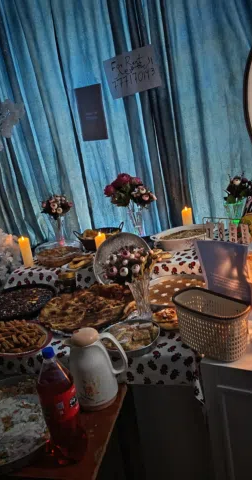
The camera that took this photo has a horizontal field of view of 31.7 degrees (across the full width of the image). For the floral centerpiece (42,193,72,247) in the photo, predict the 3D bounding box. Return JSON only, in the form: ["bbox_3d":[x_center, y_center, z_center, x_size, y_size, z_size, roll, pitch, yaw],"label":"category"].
[{"bbox_3d":[-0.392,-0.102,2.505,0.150,0.275,0.145,-11,15,-10],"label":"floral centerpiece"}]

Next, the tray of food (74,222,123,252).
[{"bbox_3d":[-0.157,-0.006,2.363,0.255,0.090,0.200,-10,15,-6],"label":"tray of food"}]

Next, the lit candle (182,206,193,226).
[{"bbox_3d":[0.316,-0.090,2.217,0.053,0.155,0.053,-9,15,0],"label":"lit candle"}]

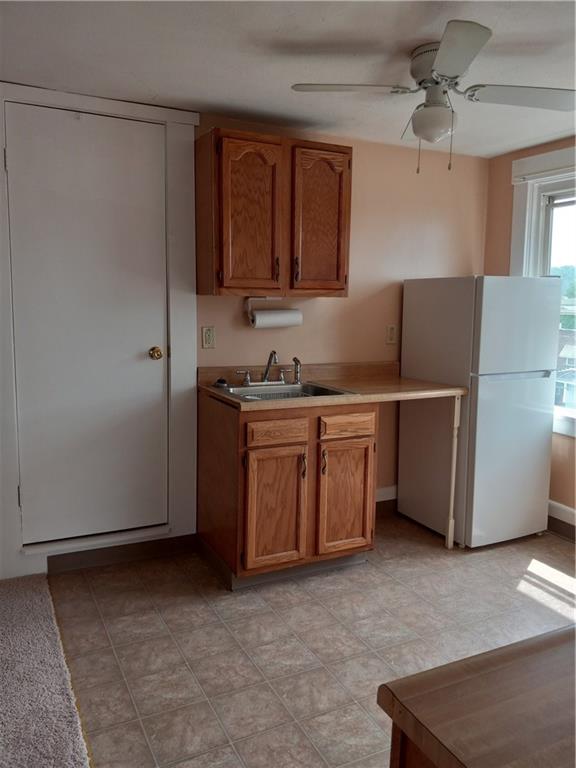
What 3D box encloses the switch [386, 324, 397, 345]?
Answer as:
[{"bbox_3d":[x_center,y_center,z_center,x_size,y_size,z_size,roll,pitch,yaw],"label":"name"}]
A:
[{"bbox_3d":[0.648,-0.306,3.721,0.073,0.115,0.012,-3,7,-27],"label":"switch"}]

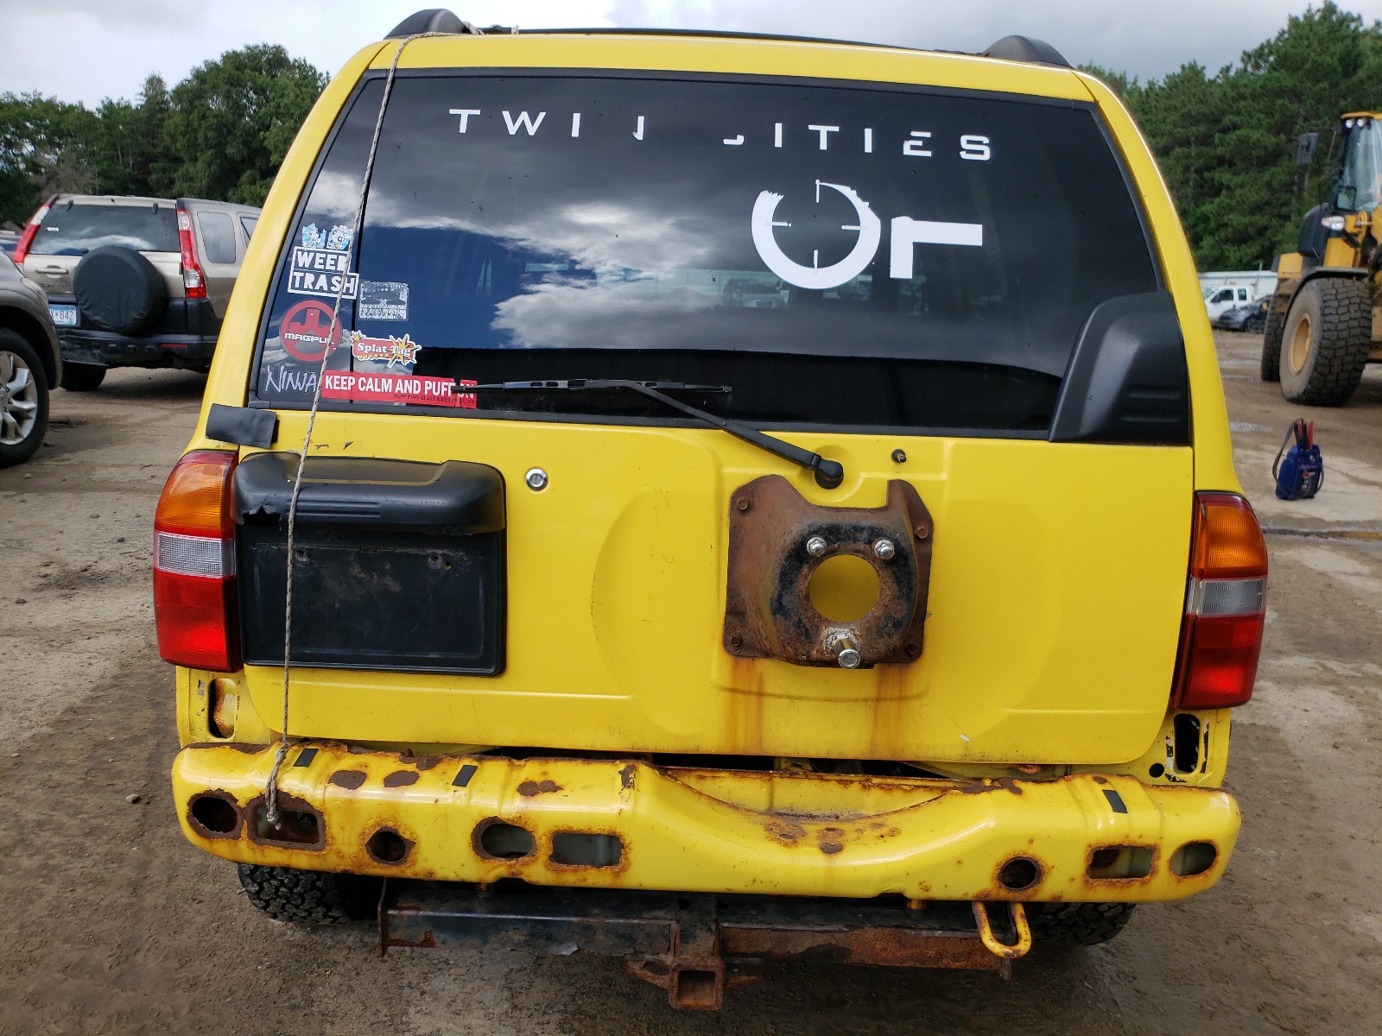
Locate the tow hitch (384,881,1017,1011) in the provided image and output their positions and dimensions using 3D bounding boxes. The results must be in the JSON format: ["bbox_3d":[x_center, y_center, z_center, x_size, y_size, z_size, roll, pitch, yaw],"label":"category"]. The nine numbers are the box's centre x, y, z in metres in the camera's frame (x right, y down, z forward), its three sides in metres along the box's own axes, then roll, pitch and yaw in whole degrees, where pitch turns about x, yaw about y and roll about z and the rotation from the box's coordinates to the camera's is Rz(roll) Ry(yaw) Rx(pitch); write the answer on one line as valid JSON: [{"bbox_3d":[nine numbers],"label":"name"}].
[{"bbox_3d":[0.013,0.592,1.530,0.935,0.133,0.235,2,13,0],"label":"tow hitch"}]

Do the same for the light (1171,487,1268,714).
[{"bbox_3d":[0.715,0.111,1.398,0.147,0.301,0.105,2,13,0],"label":"light"}]

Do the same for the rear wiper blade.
[{"bbox_3d":[-0.054,-0.107,1.288,0.490,0.128,0.085,2,13,0],"label":"rear wiper blade"}]

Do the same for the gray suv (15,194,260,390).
[{"bbox_3d":[-4.680,-2.235,10.461,1.785,1.680,4.550,2,13,0],"label":"gray suv"}]

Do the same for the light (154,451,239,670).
[{"bbox_3d":[-0.658,0.053,1.389,0.140,0.302,0.105,2,13,0],"label":"light"}]

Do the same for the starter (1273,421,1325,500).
[{"bbox_3d":[4.004,-0.386,6.819,0.270,0.530,0.180,1,13,-6],"label":"starter"}]

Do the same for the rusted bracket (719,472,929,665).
[{"bbox_3d":[0.178,0.081,1.300,0.264,0.244,0.125,2,13,0],"label":"rusted bracket"}]

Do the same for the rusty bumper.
[{"bbox_3d":[0.019,0.412,1.410,1.410,0.138,0.165,2,13,0],"label":"rusty bumper"}]

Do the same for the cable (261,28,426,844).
[{"bbox_3d":[-0.461,-0.137,1.397,0.135,1.055,0.400,2,13,0],"label":"cable"}]

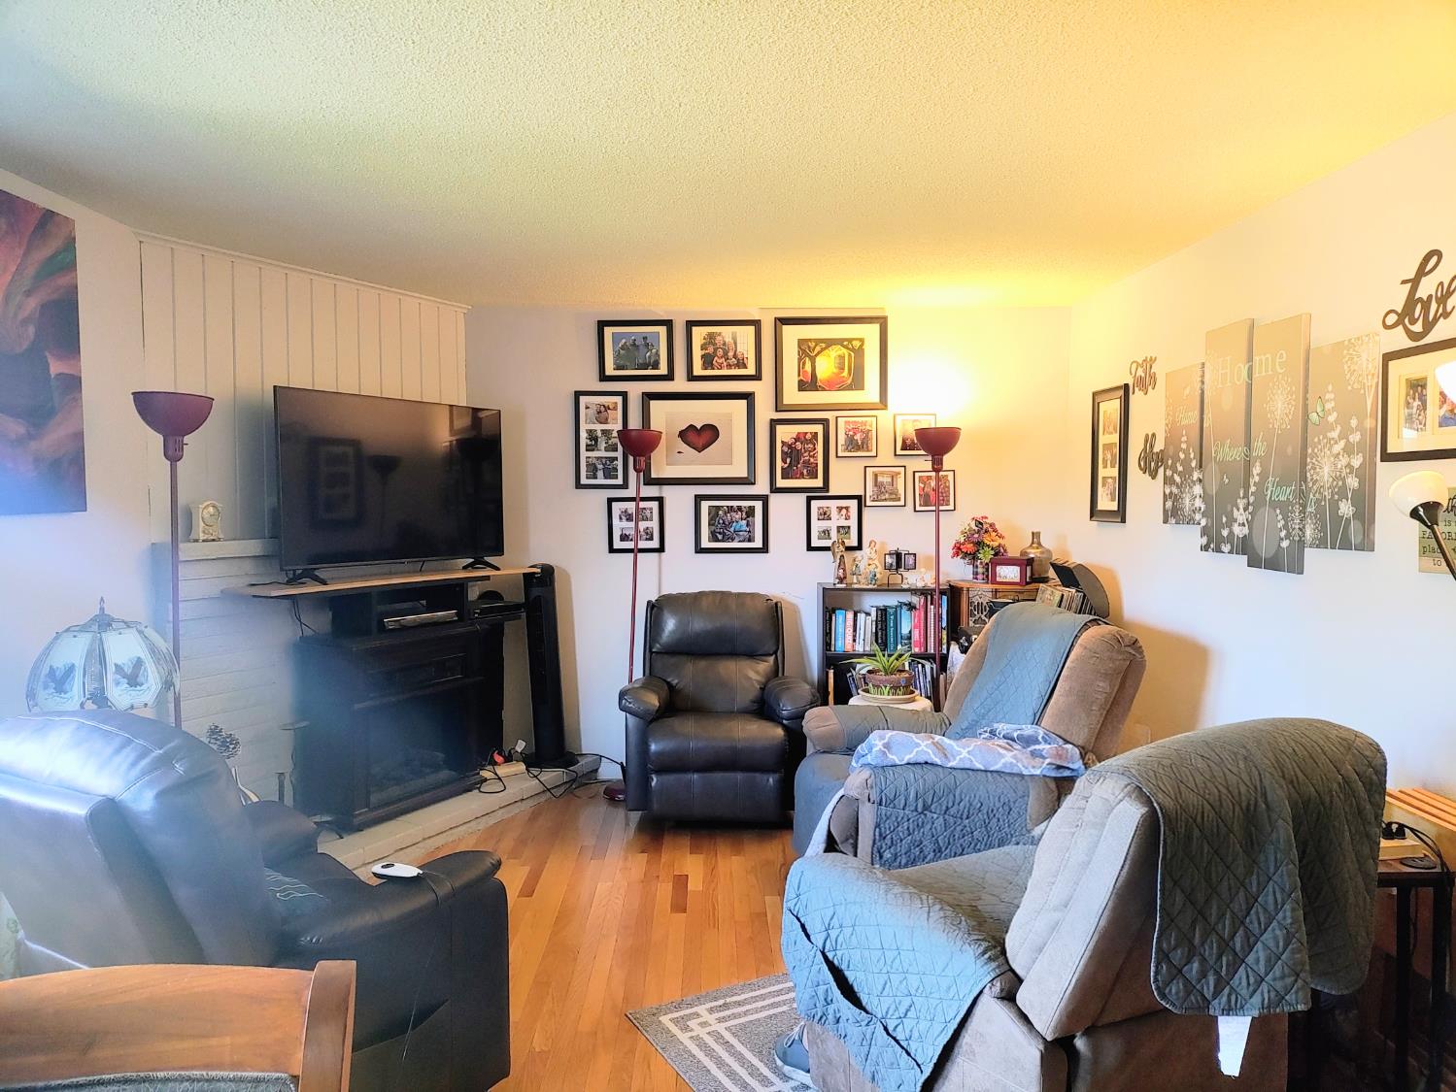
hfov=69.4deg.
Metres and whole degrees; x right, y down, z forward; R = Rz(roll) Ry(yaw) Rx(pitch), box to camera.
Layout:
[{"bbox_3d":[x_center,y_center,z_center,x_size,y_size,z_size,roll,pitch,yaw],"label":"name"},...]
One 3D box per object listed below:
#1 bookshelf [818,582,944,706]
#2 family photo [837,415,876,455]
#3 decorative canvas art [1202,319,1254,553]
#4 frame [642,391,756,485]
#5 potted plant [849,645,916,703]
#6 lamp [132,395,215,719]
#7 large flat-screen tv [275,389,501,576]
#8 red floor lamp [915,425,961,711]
[{"bbox_3d":[0.786,0.708,5.349,0.632,1.021,0.260,0,3,-1],"label":"bookshelf"},{"bbox_3d":[0.660,-0.558,5.398,0.206,0.206,0.020,0,3,-1],"label":"family photo"},{"bbox_3d":[1.788,-0.379,3.752,0.033,0.810,0.303,0,3,-1],"label":"decorative canvas art"},{"bbox_3d":[-0.150,-0.549,5.398,0.583,0.480,0.030,0,3,-1],"label":"frame"},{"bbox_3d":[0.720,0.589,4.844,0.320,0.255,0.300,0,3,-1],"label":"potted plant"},{"bbox_3d":[-1.716,0.435,3.307,0.230,1.806,0.230,0,3,-1],"label":"lamp"},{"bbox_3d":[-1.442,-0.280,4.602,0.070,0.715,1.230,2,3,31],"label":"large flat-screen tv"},{"bbox_3d":[1.007,0.337,5.034,0.235,1.793,0.235,0,3,-1],"label":"red floor lamp"}]

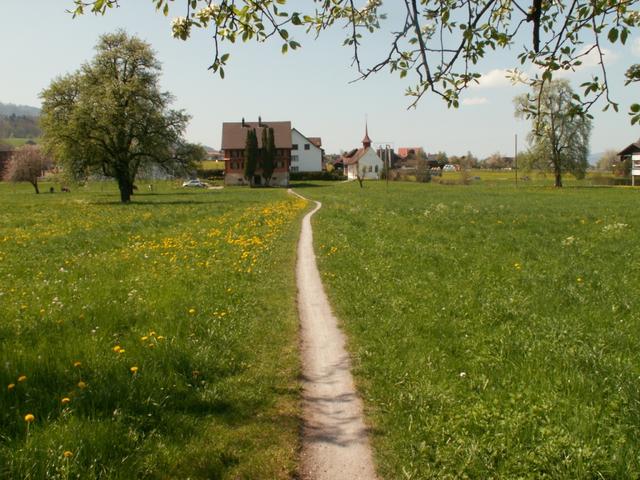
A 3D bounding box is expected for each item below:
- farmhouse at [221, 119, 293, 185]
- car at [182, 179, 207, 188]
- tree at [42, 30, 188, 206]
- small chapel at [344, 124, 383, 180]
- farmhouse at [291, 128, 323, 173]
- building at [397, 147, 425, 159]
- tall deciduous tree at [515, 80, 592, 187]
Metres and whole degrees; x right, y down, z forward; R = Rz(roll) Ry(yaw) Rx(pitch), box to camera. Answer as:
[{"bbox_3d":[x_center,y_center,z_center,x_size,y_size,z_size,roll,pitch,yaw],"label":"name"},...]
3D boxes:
[{"bbox_3d":[-12.319,-17.012,141.000,13.200,12.800,12.500,-1,5,-4],"label":"farmhouse"},{"bbox_3d":[-24.192,-10.852,139.000,4.400,1.450,1.750,-1,5,-6],"label":"car"},{"bbox_3d":[-14.463,-8.699,51.000,10.700,12.100,10.500,-2,5,-15],"label":"tree"},{"bbox_3d":[9.169,-18.549,152.000,5.900,11.800,8.200,-3,5,-20],"label":"small chapel"},{"bbox_3d":[-6.150,-21.335,181.000,13.500,12.500,15.000,-1,5,-2],"label":"farmhouse"},{"bbox_3d":[33.258,-29.583,265.000,11.000,9.500,10.000,-1,5,-3],"label":"building"},{"bbox_3d":[30.438,-13.948,94.000,10.200,13.800,10.000,1,5,17],"label":"tall deciduous tree"}]

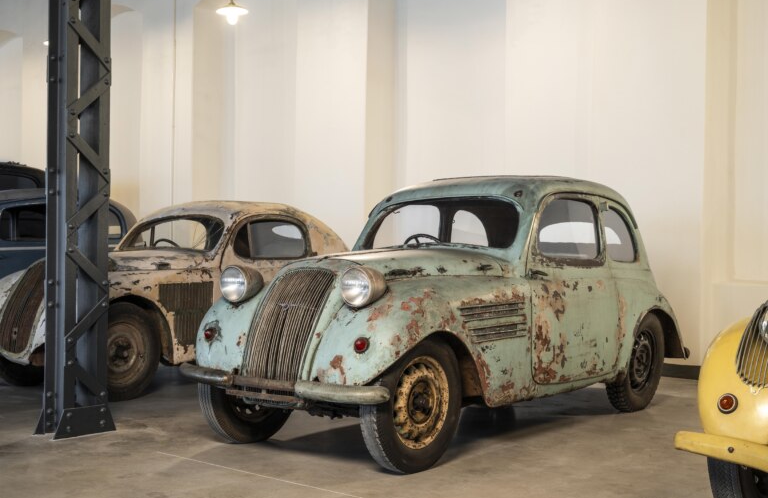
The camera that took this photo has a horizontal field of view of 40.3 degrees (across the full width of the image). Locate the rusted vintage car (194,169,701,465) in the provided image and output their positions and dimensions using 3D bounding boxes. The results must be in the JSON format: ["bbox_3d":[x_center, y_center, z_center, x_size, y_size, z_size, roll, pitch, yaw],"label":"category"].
[{"bbox_3d":[0.607,0.287,6.462,1.421,1.512,3.796,1,0,37],"label":"rusted vintage car"}]

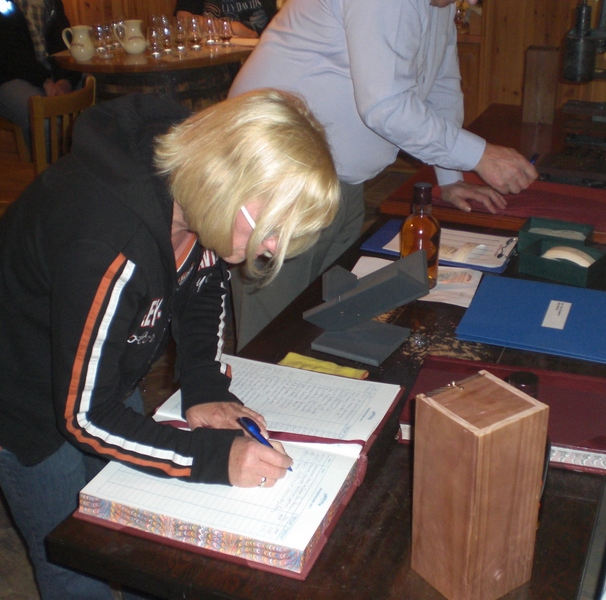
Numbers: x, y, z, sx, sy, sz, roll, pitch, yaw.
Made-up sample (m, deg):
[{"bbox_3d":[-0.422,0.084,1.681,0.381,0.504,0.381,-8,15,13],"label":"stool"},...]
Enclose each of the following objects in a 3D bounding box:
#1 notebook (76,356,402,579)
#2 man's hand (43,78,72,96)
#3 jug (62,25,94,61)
[{"bbox_3d":[-0.082,0.230,1.468,0.376,0.045,0.518,9,28,20],"label":"notebook"},{"bbox_3d":[-0.961,-0.831,3.450,0.115,0.085,0.100,-20,30,-35],"label":"man's hand"},{"bbox_3d":[-0.855,-0.980,3.350,0.127,0.135,0.088,3,25,11],"label":"jug"}]

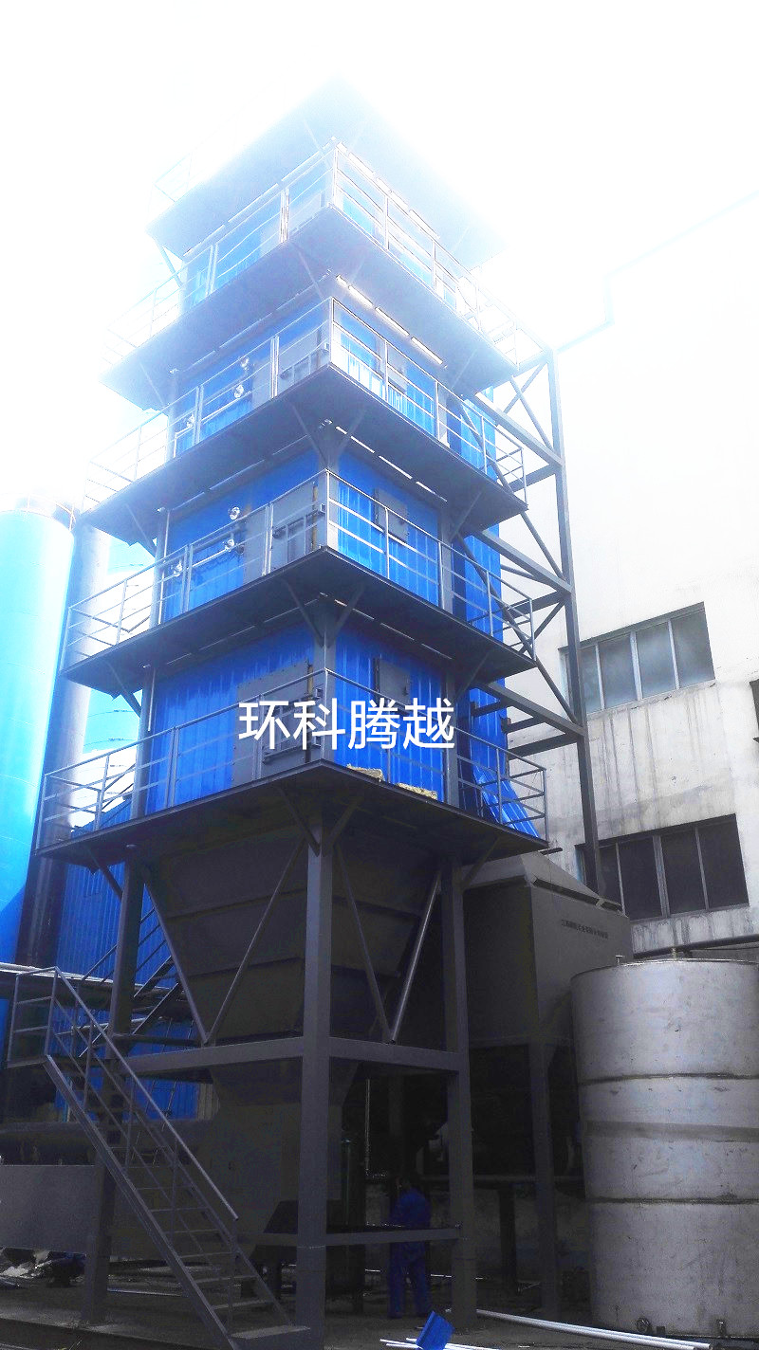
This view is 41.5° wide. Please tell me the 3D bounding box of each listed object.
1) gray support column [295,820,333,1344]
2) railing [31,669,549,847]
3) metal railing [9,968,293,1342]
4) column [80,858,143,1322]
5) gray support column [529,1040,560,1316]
[{"bbox_3d":[-0.723,4.271,11.248,0.221,5.510,0.221,-20,-32,36],"label":"gray support column"},{"bbox_3d":[-1.374,2.102,15.800,6.186,1.233,5.036,-20,-31,37],"label":"railing"},{"bbox_3d":[-2.868,5.428,11.910,4.789,4.089,0.824,-20,-32,36],"label":"metal railing"},{"bbox_3d":[-3.513,5.298,13.408,0.221,5.614,0.221,-20,-32,36],"label":"column"},{"bbox_3d":[2.169,6.486,13.126,0.180,3.224,0.180,-20,-32,36],"label":"gray support column"}]

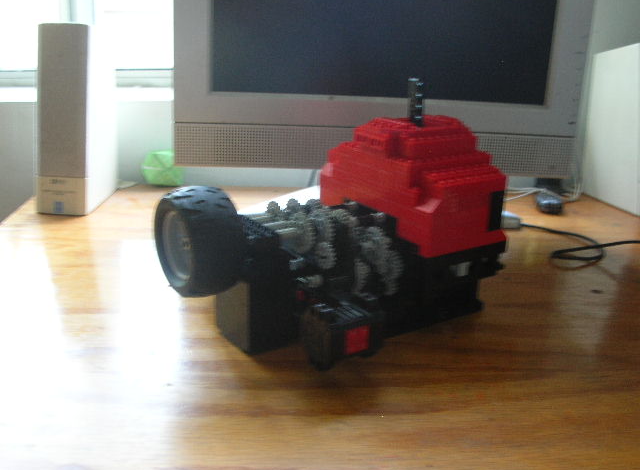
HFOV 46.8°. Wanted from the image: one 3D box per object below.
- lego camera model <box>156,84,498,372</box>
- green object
[{"bbox_3d":[0.006,-0.025,0.525,0.239,0.167,0.161,-10,21,-31],"label":"lego camera model"},{"bbox_3d":[-0.192,-0.084,0.909,0.044,0.041,0.044,-7,19,-24],"label":"green object"}]

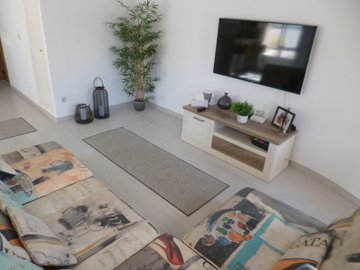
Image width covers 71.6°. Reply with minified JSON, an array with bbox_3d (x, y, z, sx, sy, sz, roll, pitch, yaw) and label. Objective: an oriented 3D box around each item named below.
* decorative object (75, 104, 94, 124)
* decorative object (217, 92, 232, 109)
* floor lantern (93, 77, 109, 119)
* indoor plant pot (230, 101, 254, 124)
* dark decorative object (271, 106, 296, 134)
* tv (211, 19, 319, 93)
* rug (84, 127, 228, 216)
[{"bbox_3d":[-1.493,-0.346,3.862,0.274,0.264,0.274,-22,36,-40],"label":"decorative object"},{"bbox_3d":[0.588,-0.451,3.271,0.188,0.208,0.188,2,27,-1],"label":"decorative object"},{"bbox_3d":[-1.272,-0.597,3.950,0.232,0.650,0.232,-22,36,-40],"label":"floor lantern"},{"bbox_3d":[0.723,-0.270,2.906,0.235,0.230,0.235,2,27,-1],"label":"indoor plant pot"},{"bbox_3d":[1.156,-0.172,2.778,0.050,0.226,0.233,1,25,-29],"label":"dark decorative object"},{"bbox_3d":[0.881,-0.926,2.832,0.060,0.656,1.147,-22,36,-40],"label":"tv"},{"bbox_3d":[-0.401,0.293,3.003,1.935,0.010,0.639,26,35,37],"label":"rug"}]

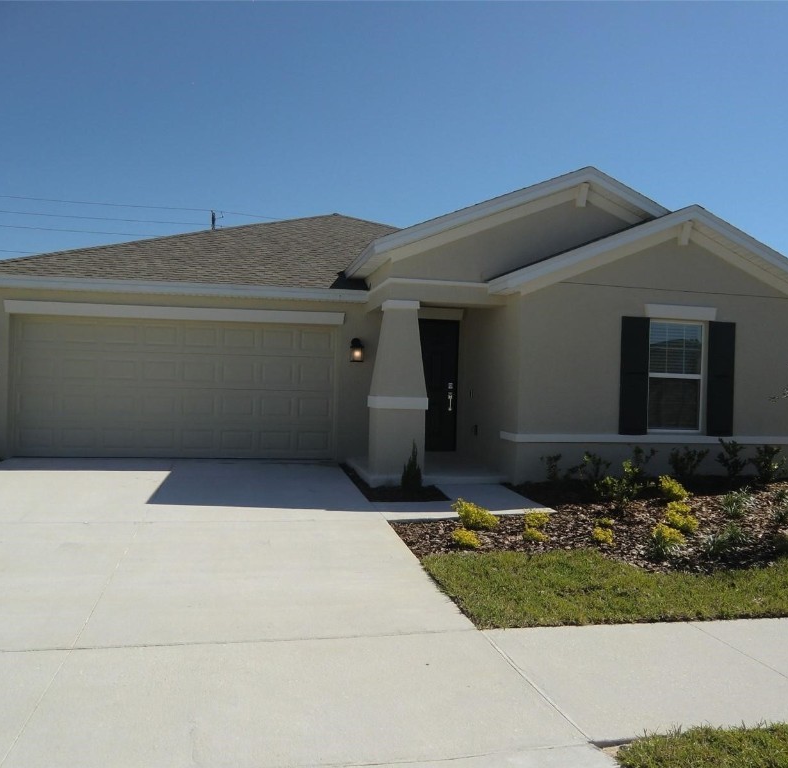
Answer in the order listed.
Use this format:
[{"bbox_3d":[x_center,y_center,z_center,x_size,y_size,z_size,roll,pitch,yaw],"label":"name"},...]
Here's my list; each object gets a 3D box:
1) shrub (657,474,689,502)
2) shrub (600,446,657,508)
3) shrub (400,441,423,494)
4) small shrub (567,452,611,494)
[{"bbox_3d":[3.495,1.279,8.756,0.380,0.330,0.370,1,0,-12],"label":"shrub"},{"bbox_3d":[2.792,1.086,8.402,0.680,0.700,0.600,1,0,-12],"label":"shrub"},{"bbox_3d":[0.224,1.014,8.758,0.270,0.640,0.270,1,0,-12],"label":"shrub"},{"bbox_3d":[2.579,1.129,9.297,0.540,0.520,0.480,1,0,-12],"label":"small shrub"}]

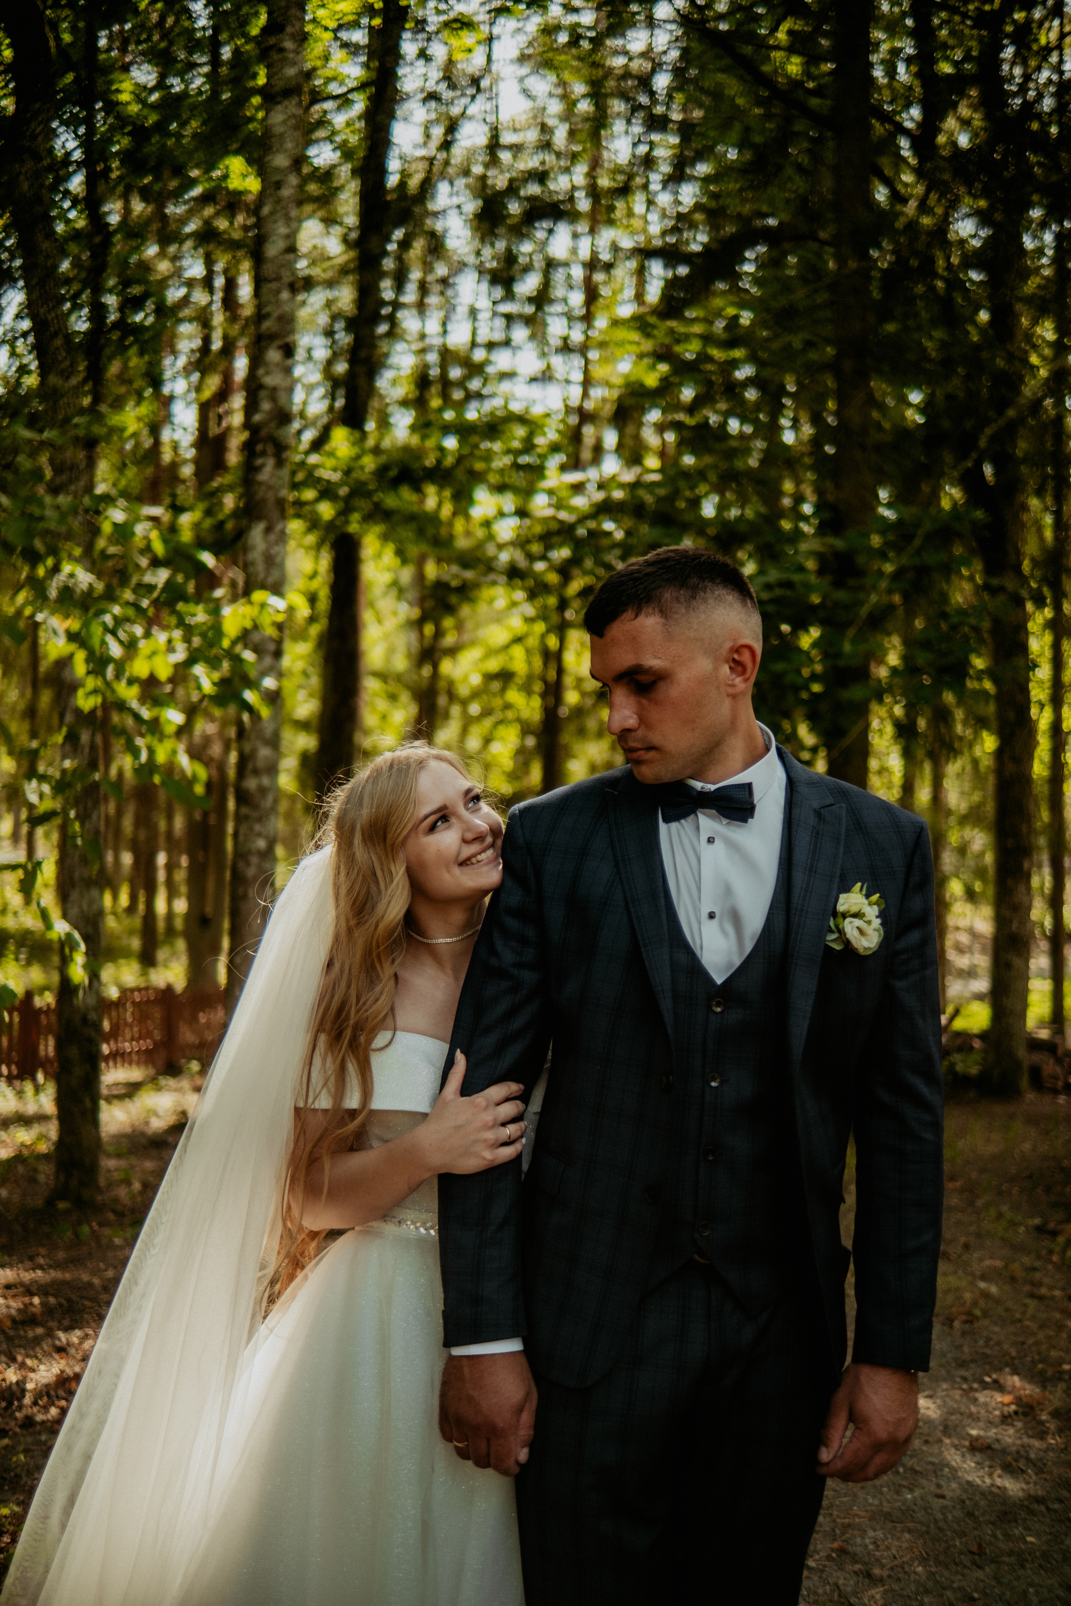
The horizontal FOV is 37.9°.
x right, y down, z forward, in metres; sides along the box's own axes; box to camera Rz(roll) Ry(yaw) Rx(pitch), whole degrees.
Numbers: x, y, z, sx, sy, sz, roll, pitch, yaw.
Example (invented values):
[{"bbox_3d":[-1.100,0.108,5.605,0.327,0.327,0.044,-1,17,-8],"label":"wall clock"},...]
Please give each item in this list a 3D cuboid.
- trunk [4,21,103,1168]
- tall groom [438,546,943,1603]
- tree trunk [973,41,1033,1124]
[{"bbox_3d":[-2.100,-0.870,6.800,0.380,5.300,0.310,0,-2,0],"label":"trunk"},{"bbox_3d":[0.178,0.630,1.790,0.580,1.850,0.370,0,-2,6],"label":"tall groom"},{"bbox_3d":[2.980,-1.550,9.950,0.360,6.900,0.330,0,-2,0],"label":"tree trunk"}]

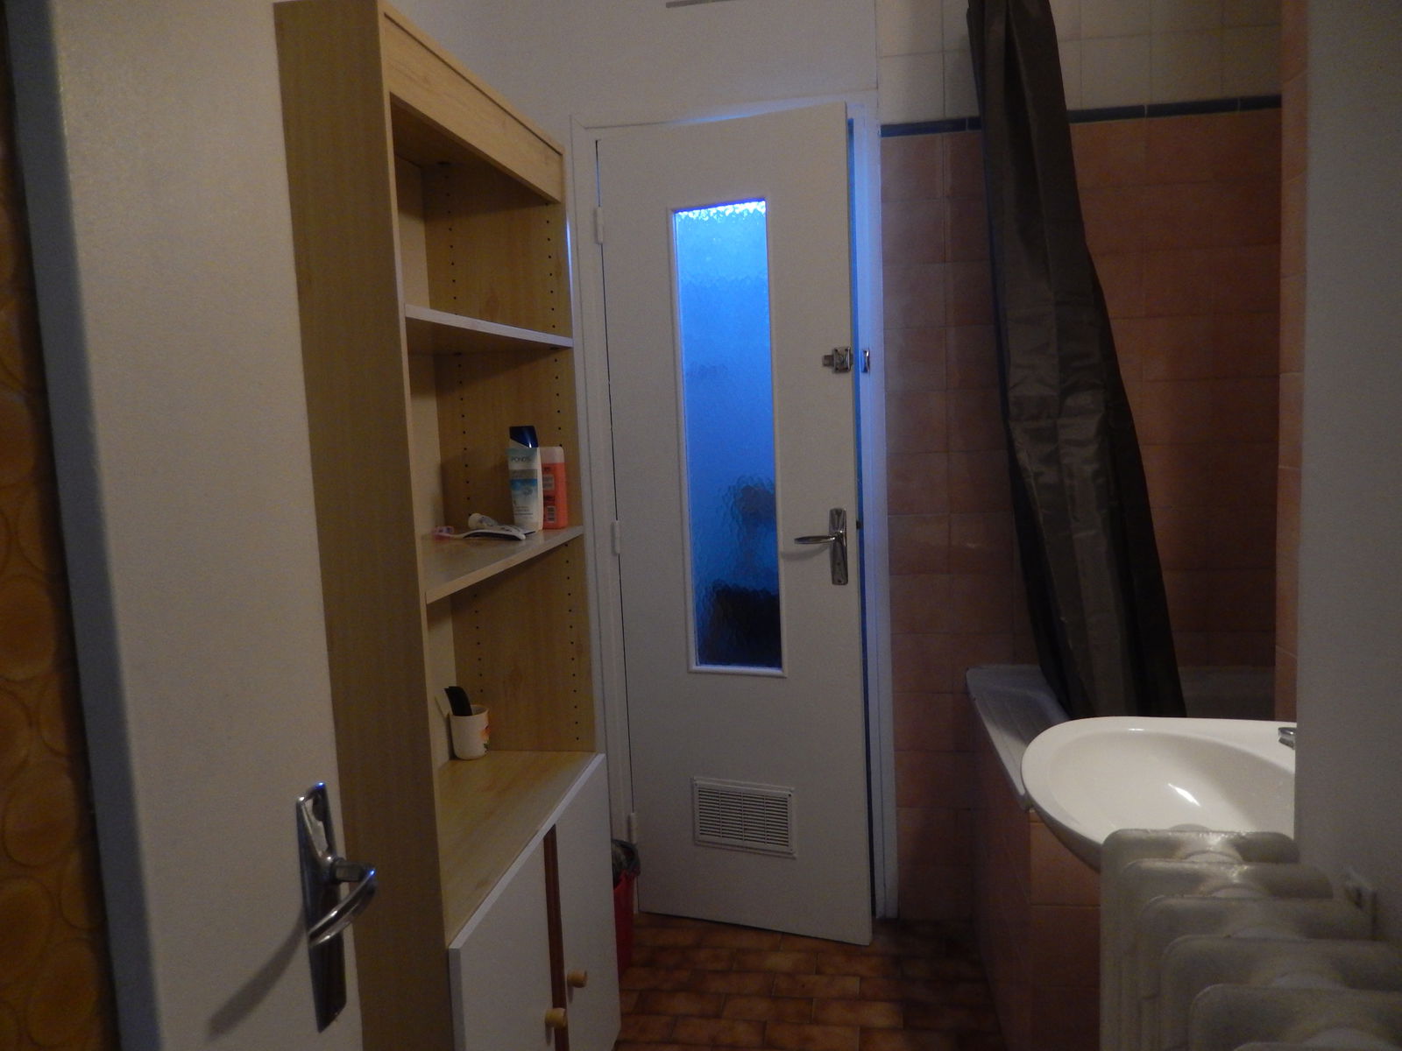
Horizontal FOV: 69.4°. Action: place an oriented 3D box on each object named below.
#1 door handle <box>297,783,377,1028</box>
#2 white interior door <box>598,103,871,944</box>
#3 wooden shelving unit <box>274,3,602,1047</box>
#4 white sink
[{"bbox_3d":[-0.283,0.300,0.749,0.055,0.187,0.110,-1,6,14],"label":"door handle"},{"bbox_3d":[0.088,0.038,2.529,0.622,2.010,0.042,0,6,20],"label":"white interior door"},{"bbox_3d":[-0.406,0.253,1.637,0.310,1.833,0.746,-1,6,9],"label":"wooden shelving unit"},{"bbox_3d":[0.654,0.416,1.277,0.475,0.185,0.590,-2,6,9],"label":"white sink"}]

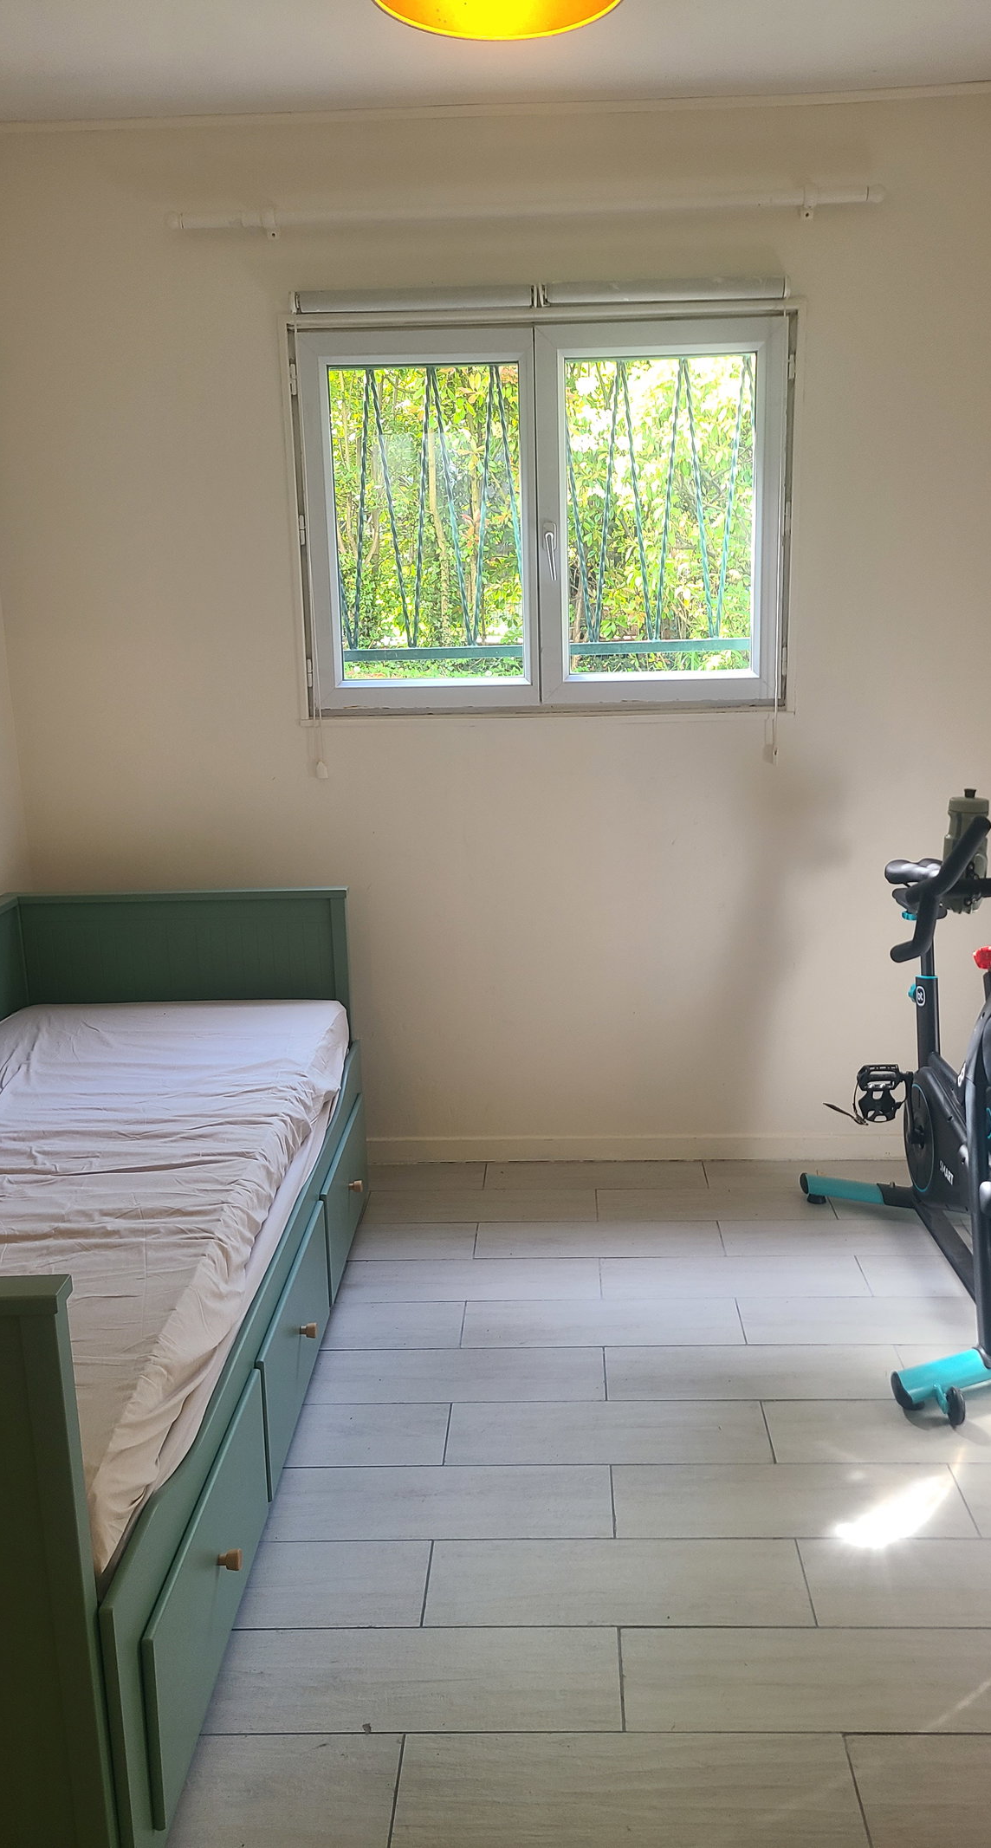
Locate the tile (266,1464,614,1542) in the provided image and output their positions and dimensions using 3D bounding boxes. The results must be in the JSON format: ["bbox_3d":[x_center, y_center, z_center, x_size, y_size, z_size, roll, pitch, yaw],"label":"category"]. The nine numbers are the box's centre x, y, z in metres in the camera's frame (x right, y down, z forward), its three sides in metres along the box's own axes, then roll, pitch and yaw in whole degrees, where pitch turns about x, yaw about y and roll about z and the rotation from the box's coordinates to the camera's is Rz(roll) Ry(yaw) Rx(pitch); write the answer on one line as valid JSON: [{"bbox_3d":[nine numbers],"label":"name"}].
[{"bbox_3d":[-0.096,1.011,2.421,0.600,0.010,0.200,-1,13,2],"label":"tile"}]

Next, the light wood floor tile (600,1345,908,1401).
[{"bbox_3d":[0.523,0.908,2.792,0.598,0.011,0.202,-1,13,3],"label":"light wood floor tile"}]

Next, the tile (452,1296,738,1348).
[{"bbox_3d":[0.232,0.871,3.008,0.598,0.011,0.202,-1,13,3],"label":"tile"}]

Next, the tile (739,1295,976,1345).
[{"bbox_3d":[0.832,0.856,2.975,0.600,0.010,0.200,-1,13,2],"label":"tile"}]

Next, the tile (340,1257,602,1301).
[{"bbox_3d":[-0.057,0.828,3.209,0.600,0.010,0.200,-1,13,2],"label":"tile"}]

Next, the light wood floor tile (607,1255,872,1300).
[{"bbox_3d":[0.544,0.816,3.184,0.600,0.010,0.200,-1,13,2],"label":"light wood floor tile"}]

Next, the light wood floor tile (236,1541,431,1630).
[{"bbox_3d":[-0.408,1.063,2.236,0.600,0.010,0.200,-1,13,2],"label":"light wood floor tile"}]

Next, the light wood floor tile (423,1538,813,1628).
[{"bbox_3d":[0.193,1.051,2.212,0.600,0.010,0.200,-1,13,2],"label":"light wood floor tile"}]

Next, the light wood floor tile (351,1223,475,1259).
[{"bbox_3d":[-0.346,0.795,3.441,0.598,0.011,0.202,-1,13,3],"label":"light wood floor tile"}]

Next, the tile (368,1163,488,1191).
[{"bbox_3d":[-0.326,0.705,3.841,0.598,0.011,0.202,-1,13,3],"label":"tile"}]

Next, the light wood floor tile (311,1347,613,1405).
[{"bbox_3d":[-0.076,0.923,2.826,0.598,0.011,0.202,-1,13,3],"label":"light wood floor tile"}]

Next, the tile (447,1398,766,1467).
[{"bbox_3d":[0.212,0.961,2.609,0.598,0.011,0.202,-1,13,3],"label":"tile"}]

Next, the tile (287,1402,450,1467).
[{"bbox_3d":[-0.390,0.971,2.630,0.600,0.010,0.200,-1,13,2],"label":"tile"}]

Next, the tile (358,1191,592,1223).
[{"bbox_3d":[-0.035,0.743,3.624,0.598,0.011,0.202,-1,13,3],"label":"tile"}]

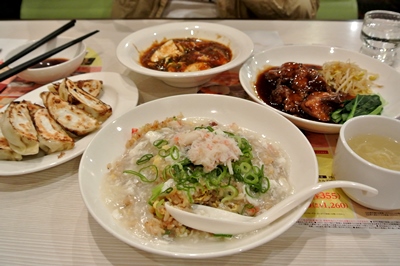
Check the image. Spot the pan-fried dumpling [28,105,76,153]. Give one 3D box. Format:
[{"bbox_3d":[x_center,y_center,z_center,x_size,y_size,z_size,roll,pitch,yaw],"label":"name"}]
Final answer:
[{"bbox_3d":[-0.154,-0.005,0.309,0.030,0.024,0.088,-28,45,-31],"label":"pan-fried dumpling"}]

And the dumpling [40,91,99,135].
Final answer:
[{"bbox_3d":[-0.144,-0.023,0.330,0.098,0.026,0.036,28,46,31],"label":"dumpling"}]

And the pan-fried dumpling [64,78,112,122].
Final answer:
[{"bbox_3d":[-0.131,-0.039,0.349,0.029,0.029,0.096,-30,47,-33],"label":"pan-fried dumpling"}]

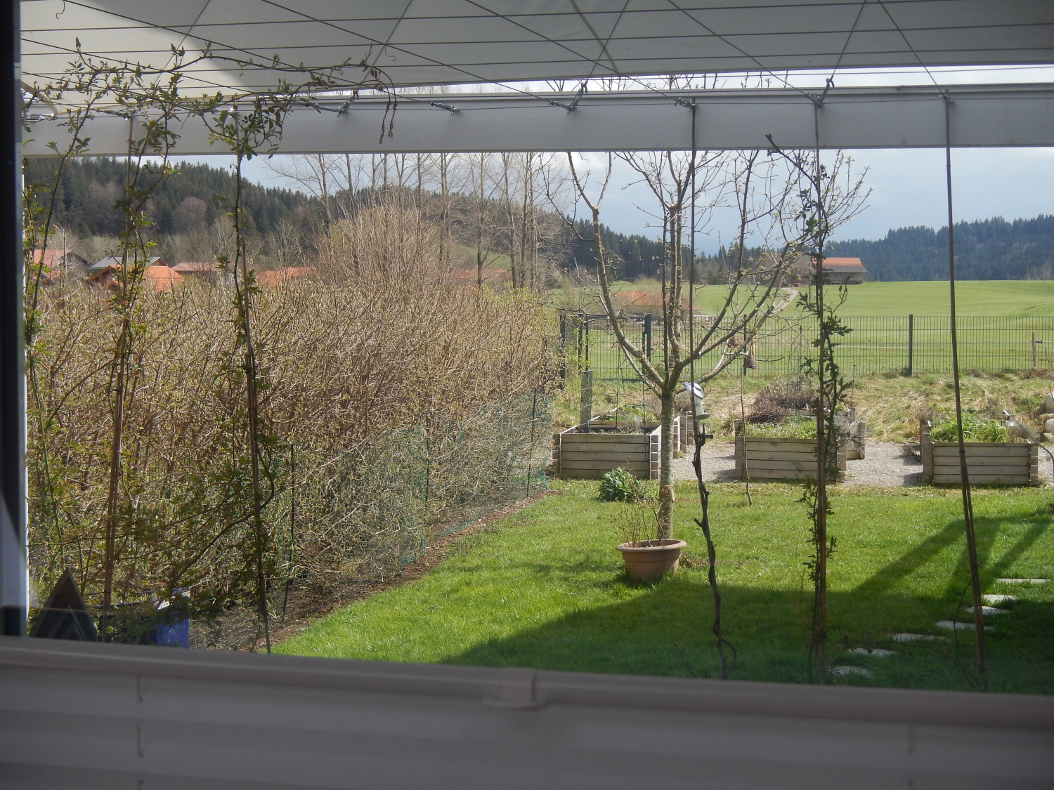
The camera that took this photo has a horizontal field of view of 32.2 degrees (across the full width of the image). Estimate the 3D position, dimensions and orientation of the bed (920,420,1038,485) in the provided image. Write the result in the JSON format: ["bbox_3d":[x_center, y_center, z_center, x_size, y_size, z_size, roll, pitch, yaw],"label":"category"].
[{"bbox_3d":[4.965,0.694,20.123,1.190,0.470,1.250,1,3,10],"label":"bed"}]

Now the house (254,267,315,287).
[{"bbox_3d":[-30.674,-13.173,235.184,10.500,6.500,9.000,0,3,-7],"label":"house"}]

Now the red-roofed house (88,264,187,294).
[{"bbox_3d":[-43.577,-11.105,205.198,8.000,7.000,9.000,2,4,33],"label":"red-roofed house"}]

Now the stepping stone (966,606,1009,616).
[{"bbox_3d":[3.020,1.431,11.965,0.270,0.050,0.240,2,4,30],"label":"stepping stone"}]

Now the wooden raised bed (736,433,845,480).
[{"bbox_3d":[2.963,0.659,20.217,1.180,0.480,1.250,1,3,13],"label":"wooden raised bed"}]

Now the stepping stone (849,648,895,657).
[{"bbox_3d":[1.993,1.507,10.567,0.270,0.050,0.220,2,4,25],"label":"stepping stone"}]

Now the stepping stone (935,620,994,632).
[{"bbox_3d":[2.732,1.461,11.416,0.330,0.050,0.250,2,4,30],"label":"stepping stone"}]

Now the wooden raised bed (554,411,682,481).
[{"bbox_3d":[0.947,0.647,20.523,1.170,0.500,1.250,1,3,9],"label":"wooden raised bed"}]

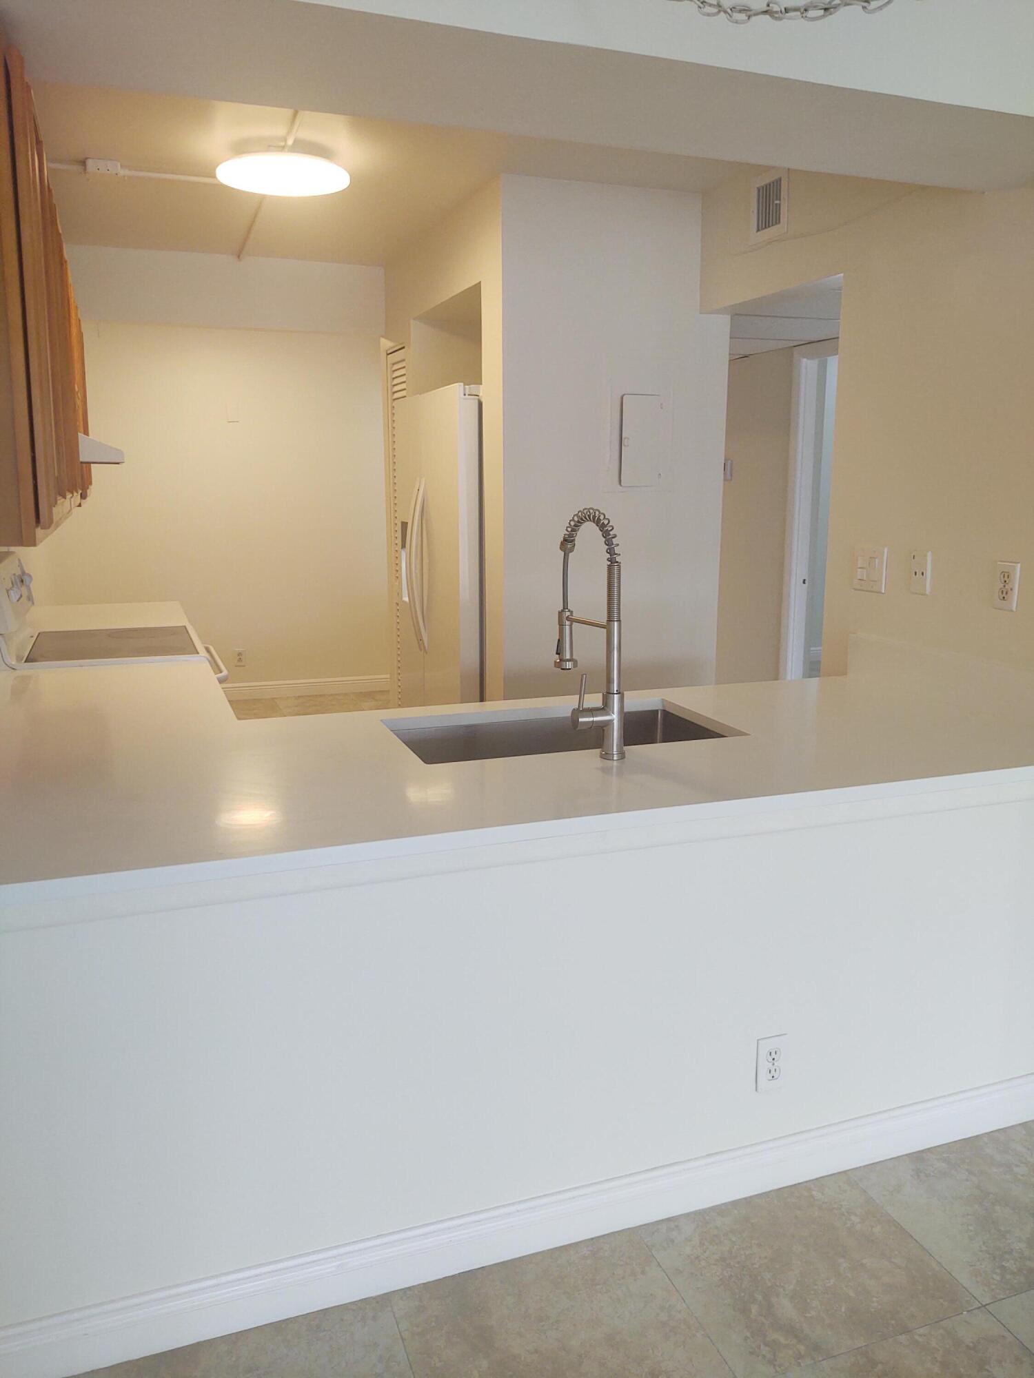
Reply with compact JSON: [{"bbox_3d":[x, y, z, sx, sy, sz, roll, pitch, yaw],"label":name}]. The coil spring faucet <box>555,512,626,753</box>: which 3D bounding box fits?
[{"bbox_3d":[0.138,-0.127,2.336,0.116,0.528,0.241,-7,13,-30],"label":"coil spring faucet"}]

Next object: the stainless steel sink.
[{"bbox_3d":[0.102,0.229,2.606,0.794,0.251,0.452,-4,12,-20],"label":"stainless steel sink"}]

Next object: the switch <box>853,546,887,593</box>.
[{"bbox_3d":[1.011,-0.345,3.084,0.011,0.122,0.124,-4,12,-20],"label":"switch"}]

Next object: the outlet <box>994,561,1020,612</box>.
[{"bbox_3d":[1.188,-0.247,2.613,0.010,0.115,0.070,-4,12,-20],"label":"outlet"}]

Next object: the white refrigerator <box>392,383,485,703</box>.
[{"bbox_3d":[-0.036,-0.337,4.577,0.834,1.774,0.915,-4,12,-20],"label":"white refrigerator"}]

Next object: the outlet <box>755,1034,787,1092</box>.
[{"bbox_3d":[0.517,0.760,2.176,0.070,0.115,0.010,-4,12,-20],"label":"outlet"}]

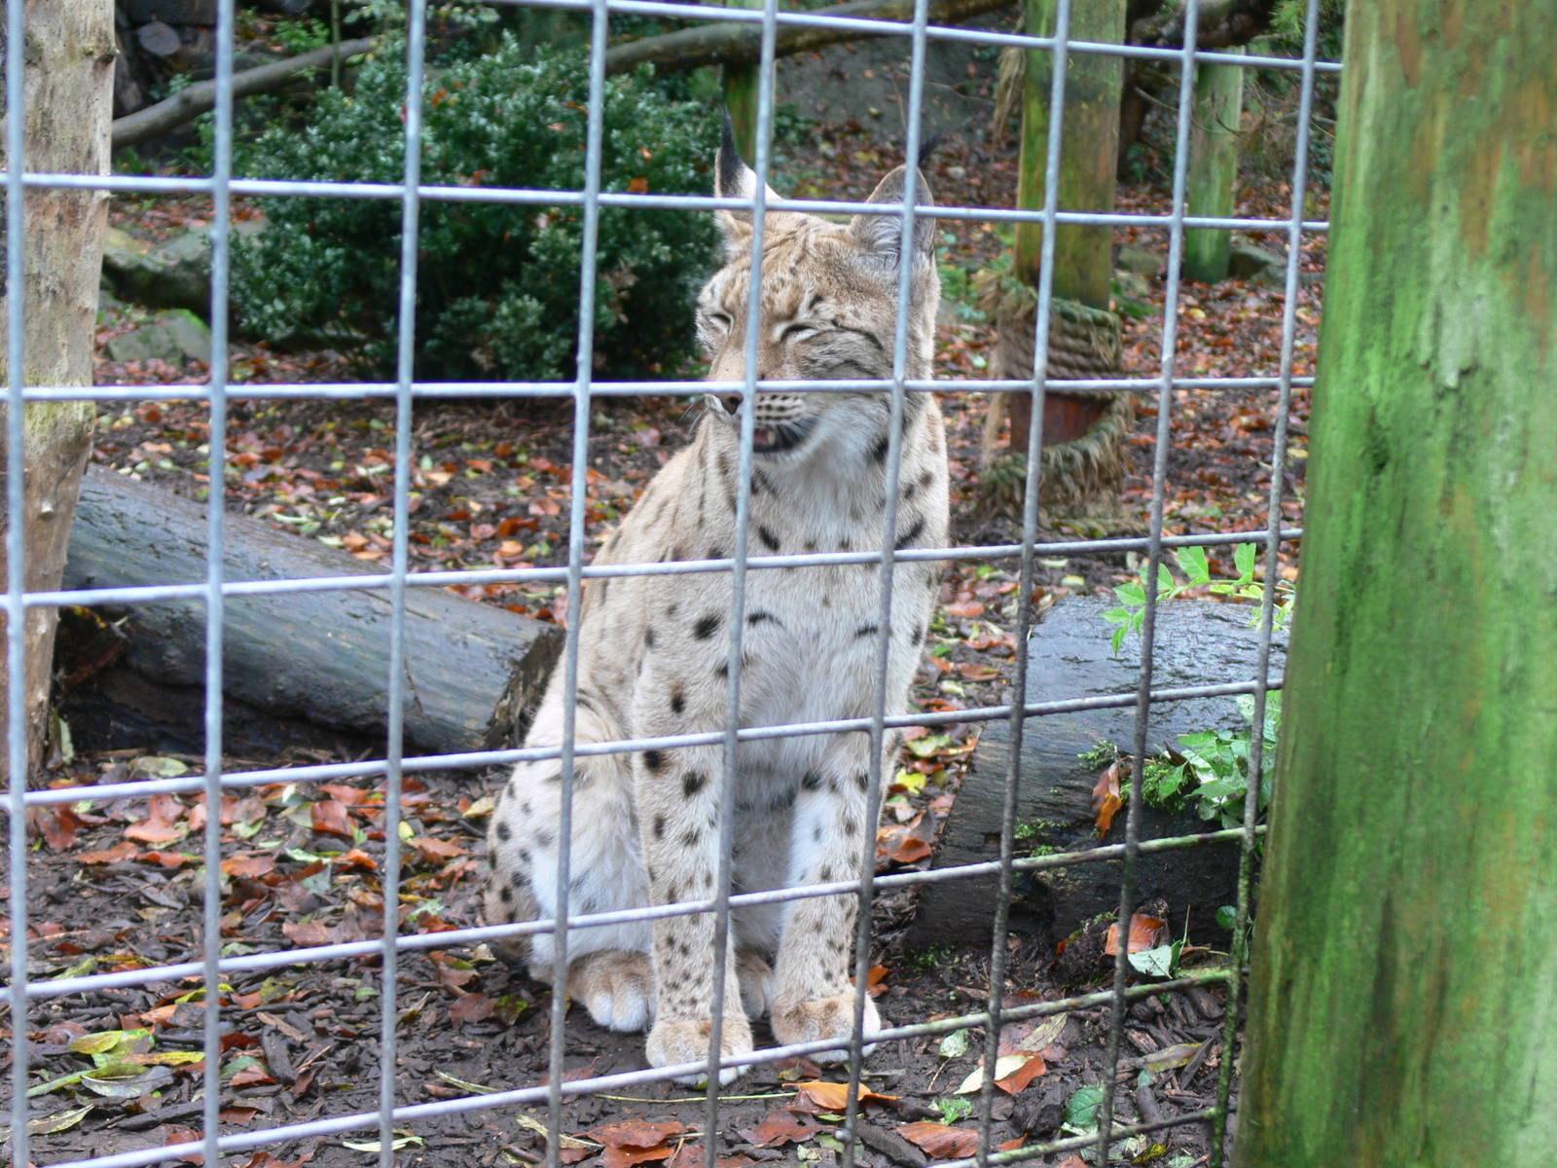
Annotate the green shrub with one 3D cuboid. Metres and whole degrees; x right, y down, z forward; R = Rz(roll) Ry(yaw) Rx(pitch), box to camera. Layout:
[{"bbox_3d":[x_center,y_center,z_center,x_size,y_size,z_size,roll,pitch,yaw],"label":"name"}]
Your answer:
[{"bbox_3d":[-0.856,-1.087,6.600,1.280,0.900,1.100,3,12,0],"label":"green shrub"}]

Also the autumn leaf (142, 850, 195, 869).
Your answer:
[{"bbox_3d":[-0.640,0.289,2.407,0.058,0.018,0.040,3,12,0],"label":"autumn leaf"}]

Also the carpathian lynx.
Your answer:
[{"bbox_3d":[-0.079,-0.017,2.116,0.280,0.790,0.480,-3,13,-26],"label":"carpathian lynx"}]

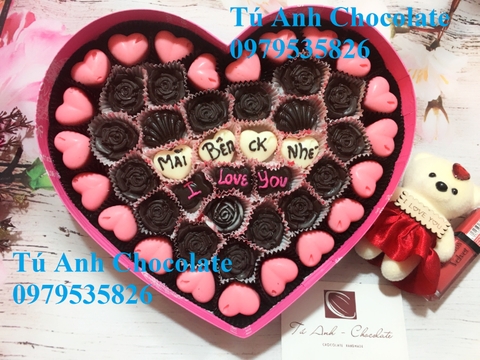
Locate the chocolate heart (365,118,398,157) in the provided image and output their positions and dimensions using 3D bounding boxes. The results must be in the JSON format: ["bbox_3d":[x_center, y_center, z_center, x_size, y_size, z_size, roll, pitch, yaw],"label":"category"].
[{"bbox_3d":[0.107,-0.032,0.304,0.025,0.014,0.028,11,78,0],"label":"chocolate heart"}]

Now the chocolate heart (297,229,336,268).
[{"bbox_3d":[0.053,0.048,0.284,0.025,0.014,0.028,39,79,5],"label":"chocolate heart"}]

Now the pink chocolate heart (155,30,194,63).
[{"bbox_3d":[-0.056,-0.106,0.327,0.031,0.013,0.029,17,82,2],"label":"pink chocolate heart"}]

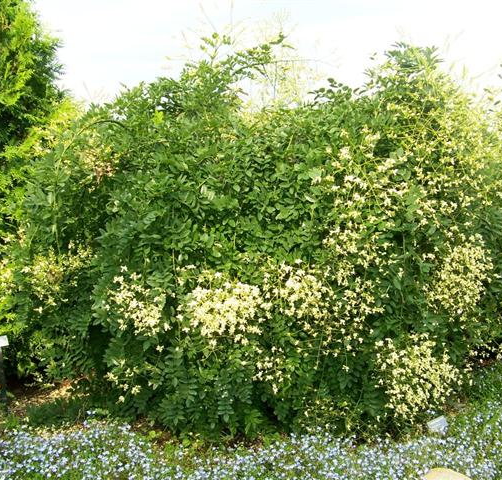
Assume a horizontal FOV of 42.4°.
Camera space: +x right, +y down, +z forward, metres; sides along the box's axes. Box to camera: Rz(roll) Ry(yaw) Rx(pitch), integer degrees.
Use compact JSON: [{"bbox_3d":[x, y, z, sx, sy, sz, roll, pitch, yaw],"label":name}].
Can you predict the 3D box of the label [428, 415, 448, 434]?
[{"bbox_3d":[0.910,0.899,3.150,0.090,0.056,0.010,-23,-29,-5],"label":"label"}]

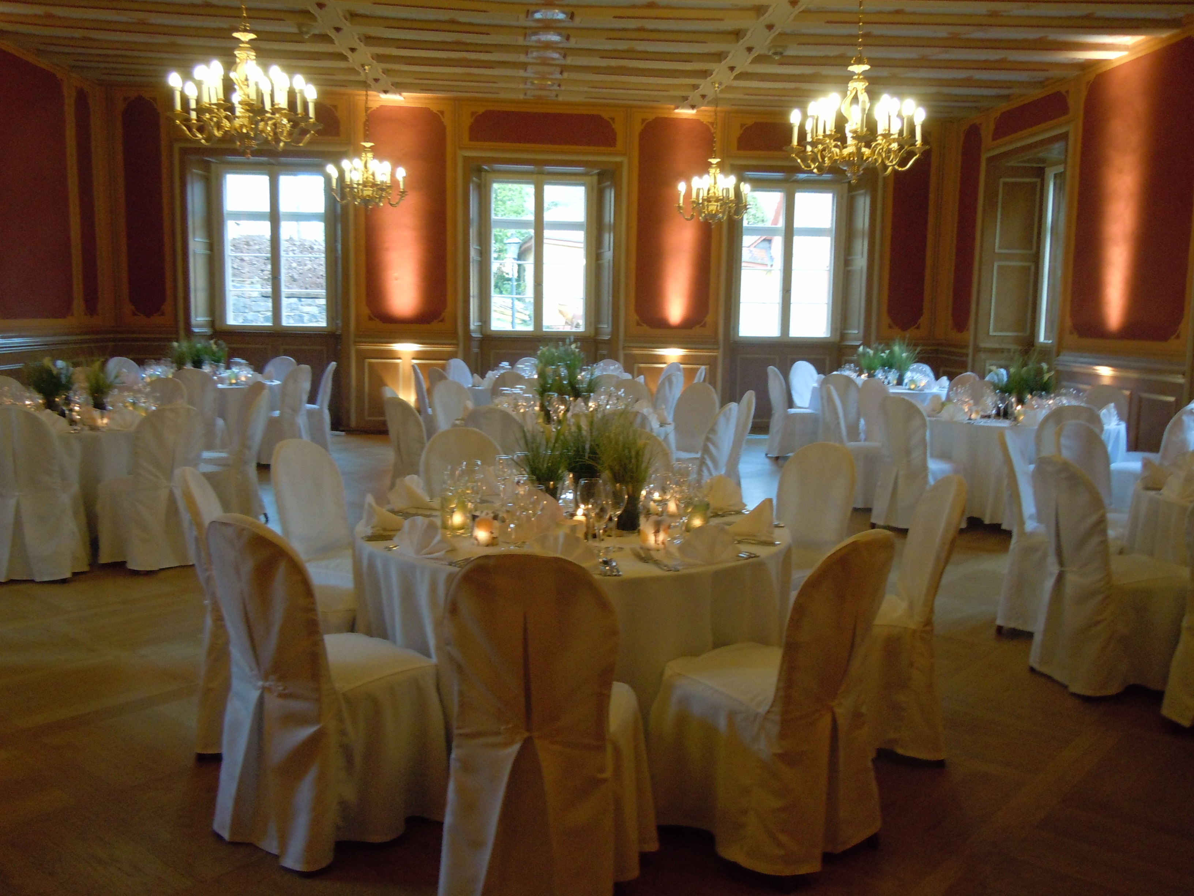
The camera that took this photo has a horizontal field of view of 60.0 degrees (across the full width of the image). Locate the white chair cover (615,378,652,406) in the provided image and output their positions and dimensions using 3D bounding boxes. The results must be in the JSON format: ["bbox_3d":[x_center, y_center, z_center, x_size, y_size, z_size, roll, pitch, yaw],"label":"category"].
[{"bbox_3d":[0.205,-0.066,8.646,0.450,0.970,0.570,3,8,18],"label":"white chair cover"}]

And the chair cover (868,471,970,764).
[{"bbox_3d":[0.954,0.578,3.688,0.553,0.964,0.431,2,7,5],"label":"chair cover"}]

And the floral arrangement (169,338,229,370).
[{"bbox_3d":[-4.034,-0.888,10.484,0.540,0.450,0.440,1,8,0],"label":"floral arrangement"}]

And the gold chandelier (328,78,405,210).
[{"bbox_3d":[-2.448,-3.284,11.079,0.850,1.475,0.850,1,7,0],"label":"gold chandelier"}]

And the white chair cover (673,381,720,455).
[{"bbox_3d":[0.695,-0.018,8.200,0.420,0.970,0.540,6,9,31],"label":"white chair cover"}]

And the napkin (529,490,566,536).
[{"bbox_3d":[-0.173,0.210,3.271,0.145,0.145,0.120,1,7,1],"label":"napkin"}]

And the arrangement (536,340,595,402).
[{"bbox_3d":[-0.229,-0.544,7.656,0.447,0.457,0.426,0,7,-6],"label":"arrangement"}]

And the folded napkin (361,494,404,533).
[{"bbox_3d":[-0.769,0.229,3.724,0.145,0.125,0.180,-1,8,-13],"label":"folded napkin"}]

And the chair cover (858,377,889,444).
[{"bbox_3d":[2.702,-0.113,9.346,0.450,0.970,0.570,-4,8,-32],"label":"chair cover"}]

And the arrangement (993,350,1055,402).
[{"bbox_3d":[3.262,-0.470,7.799,0.460,0.460,0.440,4,8,22],"label":"arrangement"}]

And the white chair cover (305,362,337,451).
[{"bbox_3d":[-3.061,-0.421,11.031,0.570,0.970,0.450,-1,7,-14],"label":"white chair cover"}]

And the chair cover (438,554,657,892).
[{"bbox_3d":[-0.118,0.694,2.700,0.455,0.965,0.560,2,8,10],"label":"chair cover"}]

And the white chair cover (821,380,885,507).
[{"bbox_3d":[2.189,-0.031,8.586,0.570,0.965,0.480,2,7,7],"label":"white chair cover"}]

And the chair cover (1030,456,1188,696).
[{"bbox_3d":[2.173,0.502,4.382,0.570,0.965,0.480,-2,8,-21],"label":"chair cover"}]

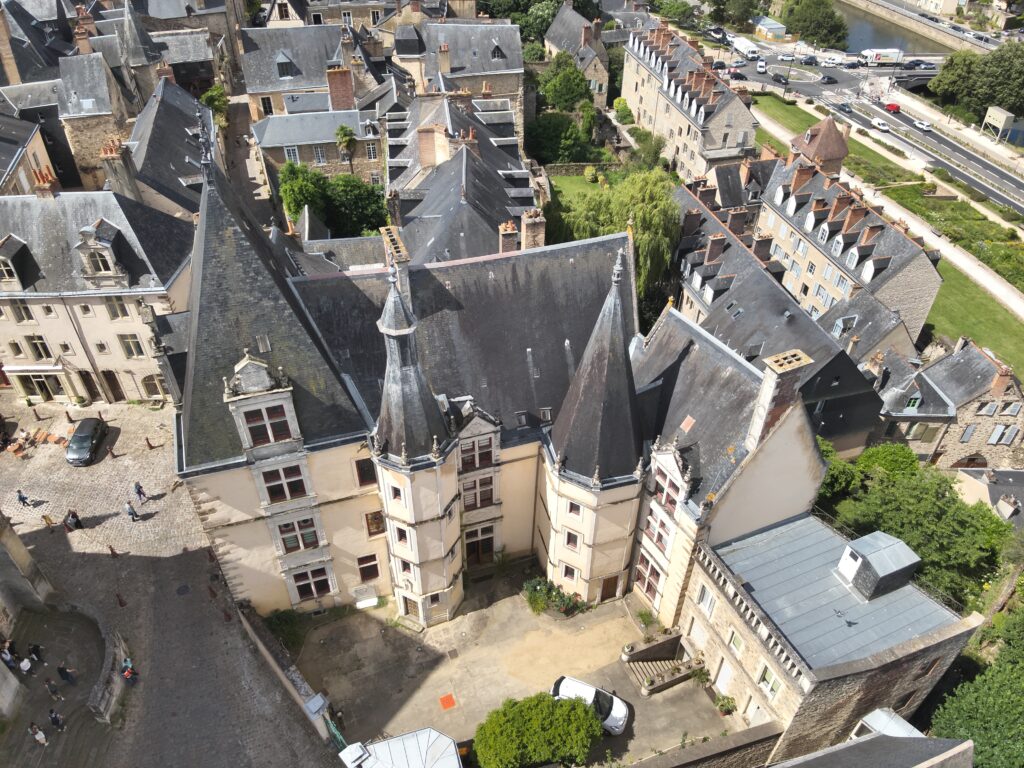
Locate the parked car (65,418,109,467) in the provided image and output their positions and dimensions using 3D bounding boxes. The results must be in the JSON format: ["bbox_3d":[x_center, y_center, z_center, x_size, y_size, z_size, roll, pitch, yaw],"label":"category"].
[{"bbox_3d":[-32.647,4.489,54.452,1.820,1.570,4.380,-3,38,-5],"label":"parked car"}]

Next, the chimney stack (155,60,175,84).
[{"bbox_3d":[-44.748,-40.325,92.090,1.750,2.900,0.850,-15,40,-19],"label":"chimney stack"}]

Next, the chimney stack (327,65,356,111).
[{"bbox_3d":[-20.268,-35.294,84.800,2.850,5.000,0.800,-2,39,-2],"label":"chimney stack"}]

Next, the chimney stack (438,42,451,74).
[{"bbox_3d":[-9.086,-43.944,96.000,1.200,3.800,0.800,-8,39,-10],"label":"chimney stack"}]

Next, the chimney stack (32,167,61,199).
[{"bbox_3d":[-33.276,-14.317,50.700,1.200,2.300,1.050,0,39,0],"label":"chimney stack"}]

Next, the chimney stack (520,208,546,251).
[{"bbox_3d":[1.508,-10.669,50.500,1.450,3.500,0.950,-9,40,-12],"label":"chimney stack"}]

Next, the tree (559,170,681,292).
[{"bbox_3d":[12.451,-17.296,80.000,11.800,12.000,10.500,-8,39,-10],"label":"tree"}]

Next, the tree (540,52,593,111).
[{"bbox_3d":[9.553,-52.815,124.788,9.200,9.900,9.200,3,38,3],"label":"tree"}]

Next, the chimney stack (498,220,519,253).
[{"bbox_3d":[-0.267,-10.135,49.800,1.150,2.700,0.750,-9,40,-12],"label":"chimney stack"}]

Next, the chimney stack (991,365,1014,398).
[{"bbox_3d":[41.446,-0.212,60.300,0.950,2.800,0.850,0,39,0],"label":"chimney stack"}]

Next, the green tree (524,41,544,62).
[{"bbox_3d":[4.536,-69.879,149.517,4.800,4.900,4.800,2,38,1],"label":"green tree"}]

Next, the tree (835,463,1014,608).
[{"bbox_3d":[26.937,9.921,46.512,10.800,9.700,10.300,29,46,31],"label":"tree"}]

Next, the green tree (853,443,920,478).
[{"bbox_3d":[32.082,6.774,60.500,4.900,4.900,4.600,0,39,0],"label":"green tree"}]

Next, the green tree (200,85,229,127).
[{"bbox_3d":[-44.328,-40.731,105.688,4.300,7.300,4.300,-14,40,-18],"label":"green tree"}]

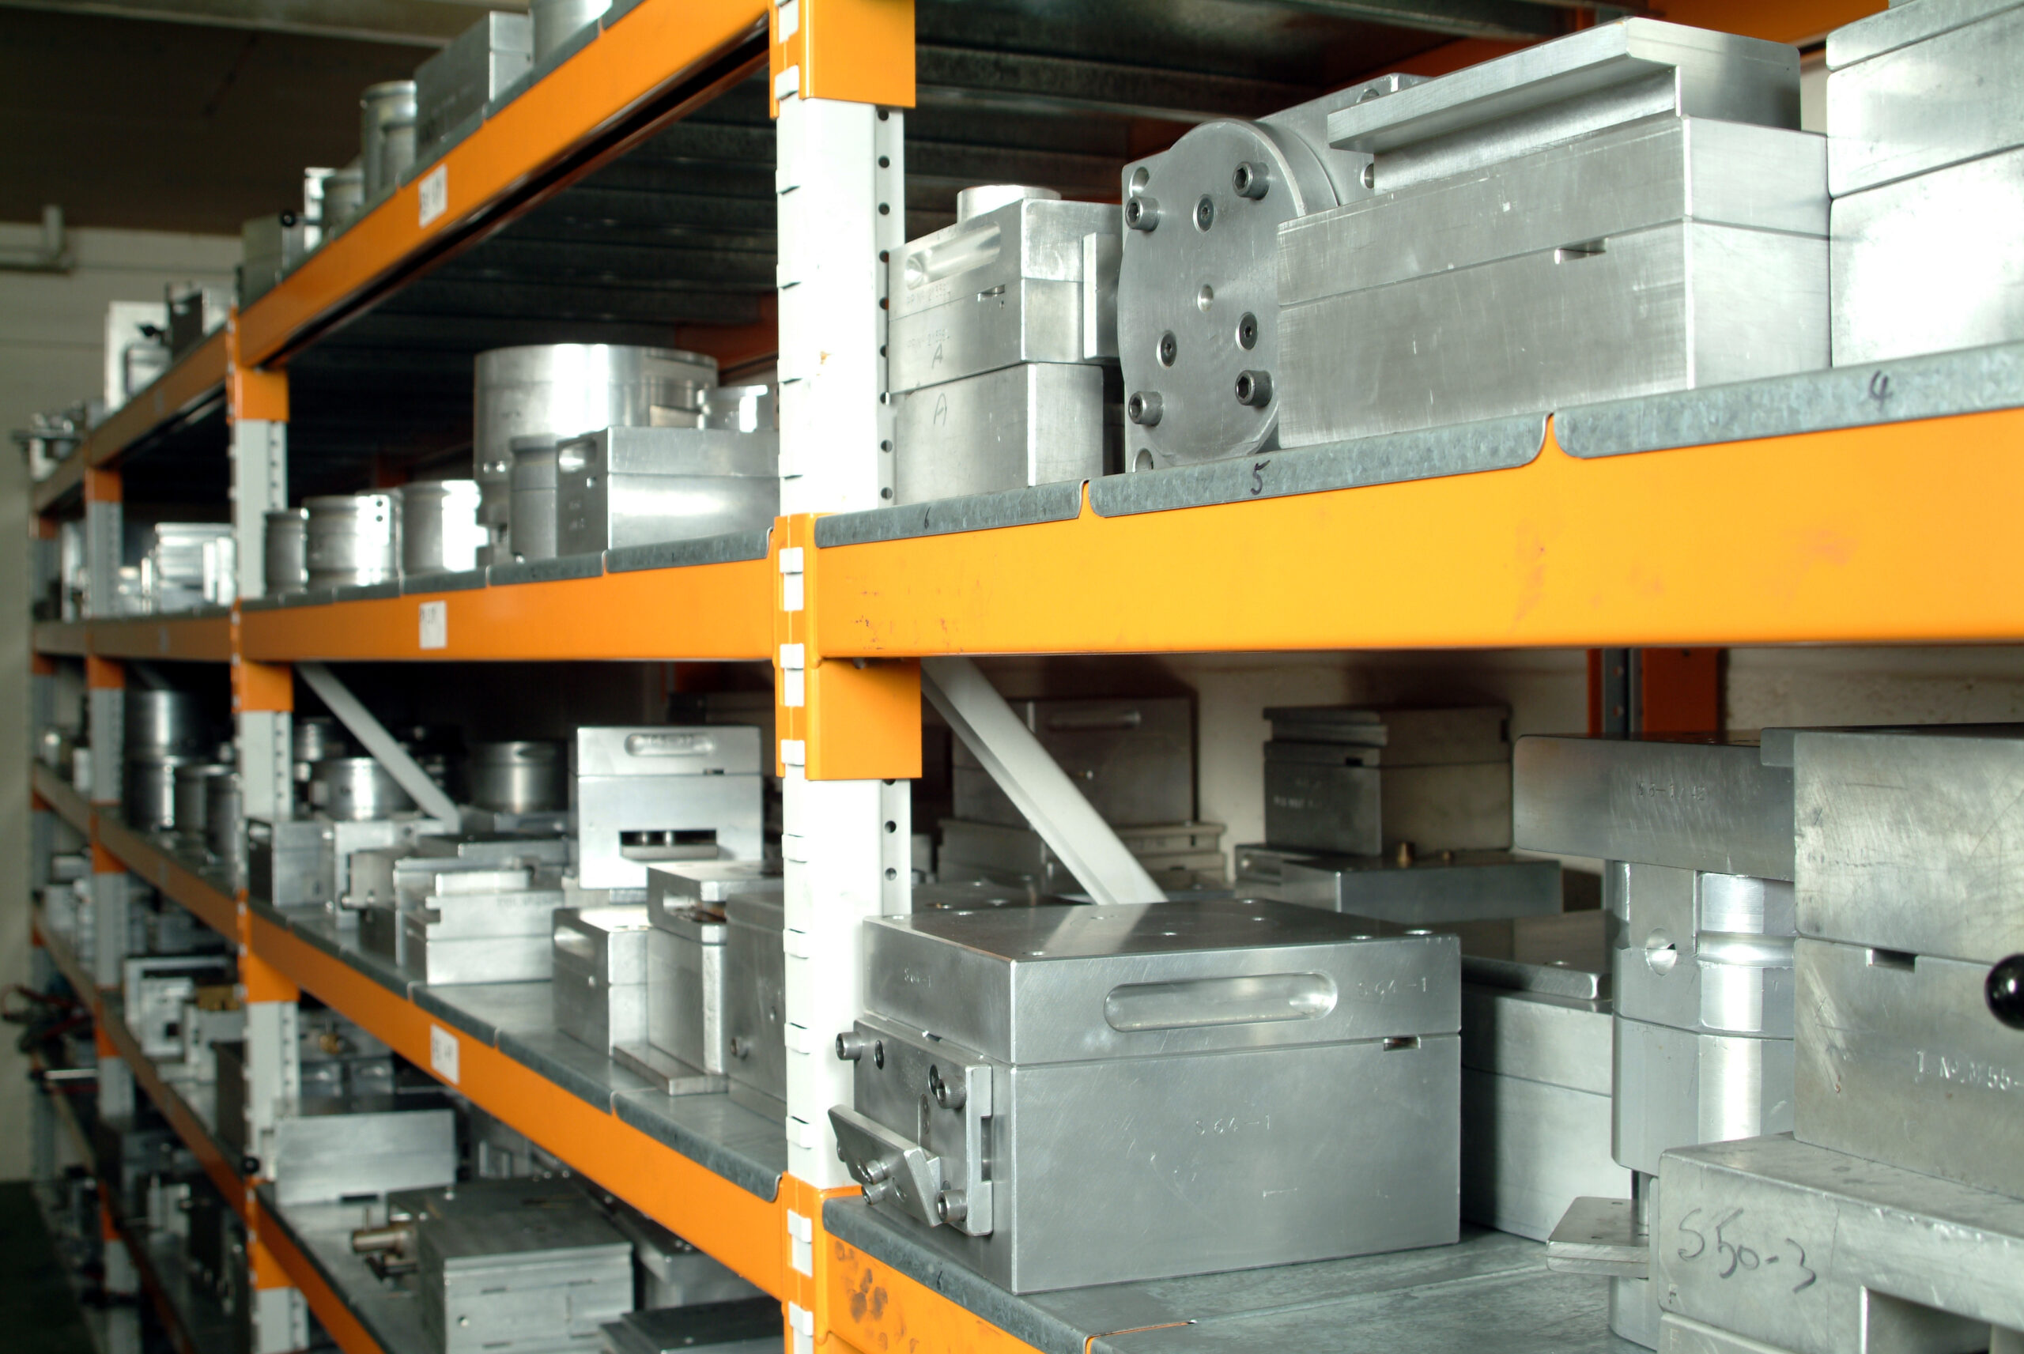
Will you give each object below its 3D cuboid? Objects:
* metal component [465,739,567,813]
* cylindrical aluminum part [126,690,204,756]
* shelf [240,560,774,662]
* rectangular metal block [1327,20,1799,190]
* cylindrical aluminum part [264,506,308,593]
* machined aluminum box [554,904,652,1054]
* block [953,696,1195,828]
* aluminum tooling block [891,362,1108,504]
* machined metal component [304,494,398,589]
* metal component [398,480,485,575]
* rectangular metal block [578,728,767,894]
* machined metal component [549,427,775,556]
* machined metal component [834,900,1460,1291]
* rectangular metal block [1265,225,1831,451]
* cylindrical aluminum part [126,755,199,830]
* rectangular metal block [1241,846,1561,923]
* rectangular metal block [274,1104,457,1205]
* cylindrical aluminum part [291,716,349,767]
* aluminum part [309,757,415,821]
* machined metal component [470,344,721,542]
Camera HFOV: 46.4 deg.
[{"bbox_3d":[-0.534,0.107,2.551,0.107,0.072,0.107,0,1,0],"label":"metal component"},{"bbox_3d":[-1.461,0.080,4.081,0.126,0.108,0.126,-1,1,-27],"label":"cylindrical aluminum part"},{"bbox_3d":[-0.500,-0.045,2.047,0.046,0.066,1.740,-1,1,-27],"label":"shelf"},{"bbox_3d":[0.170,-0.174,0.743,0.070,0.026,0.135,-1,1,-31],"label":"rectangular metal block"},{"bbox_3d":[-0.861,-0.146,2.799,0.050,0.102,0.050,-1,1,-27],"label":"cylindrical aluminum part"},{"bbox_3d":[-0.266,0.222,1.744,0.105,0.087,0.135,-1,1,-27],"label":"machined aluminum box"},{"bbox_3d":[0.047,0.066,1.891,0.140,0.098,0.143,-1,1,-26],"label":"block"},{"bbox_3d":[-0.008,-0.113,1.133,0.038,0.058,0.138,-1,1,-29],"label":"aluminum tooling block"},{"bbox_3d":[-0.727,-0.145,2.599,0.099,0.103,0.099,-1,1,-27],"label":"machined metal component"},{"bbox_3d":[-0.521,-0.133,2.158,0.071,0.088,0.071,-1,1,-27],"label":"metal component"},{"bbox_3d":[-0.296,0.106,2.011,0.150,0.131,0.150,0,1,-14],"label":"rectangular metal block"},{"bbox_3d":[-0.229,-0.127,1.679,0.155,0.083,0.122,-1,1,-27],"label":"machined metal component"},{"bbox_3d":[0.052,0.197,1.168,0.268,0.146,0.197,-1,1,-23],"label":"machined metal component"},{"bbox_3d":[0.175,-0.106,0.780,0.070,0.052,0.192,-1,1,-31],"label":"rectangular metal block"},{"bbox_3d":[-1.407,0.193,3.927,0.113,0.118,0.113,-1,1,-27],"label":"cylindrical aluminum part"},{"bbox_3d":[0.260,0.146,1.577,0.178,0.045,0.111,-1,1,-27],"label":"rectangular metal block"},{"bbox_3d":[-0.779,0.560,2.818,0.205,0.096,0.094,-1,1,-27],"label":"rectangular metal block"},{"bbox_3d":[-1.106,0.101,3.764,0.094,0.070,0.094,-1,1,-27],"label":"cylindrical aluminum part"},{"bbox_3d":[-0.920,0.158,3.352,0.143,0.083,0.143,-1,1,-27],"label":"aluminum part"},{"bbox_3d":[-0.396,-0.197,2.251,0.226,0.210,0.226,-1,1,-27],"label":"machined metal component"}]

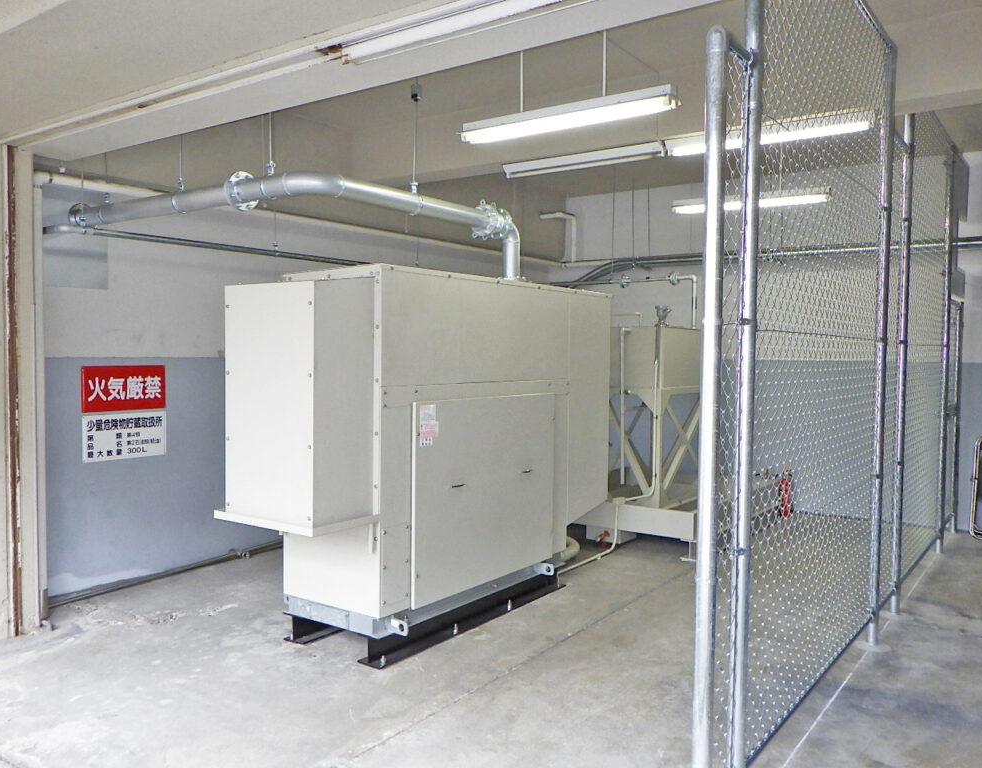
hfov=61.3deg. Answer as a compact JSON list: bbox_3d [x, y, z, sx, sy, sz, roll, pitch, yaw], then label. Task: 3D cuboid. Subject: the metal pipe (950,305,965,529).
[{"bbox_3d":[4.258,0.315,7.558,0.057,2.091,0.057,2,3,35],"label":"metal pipe"}]

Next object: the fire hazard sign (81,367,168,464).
[{"bbox_3d":[-2.462,0.192,5.602,0.018,0.625,0.600,2,3,36],"label":"fire hazard sign"}]

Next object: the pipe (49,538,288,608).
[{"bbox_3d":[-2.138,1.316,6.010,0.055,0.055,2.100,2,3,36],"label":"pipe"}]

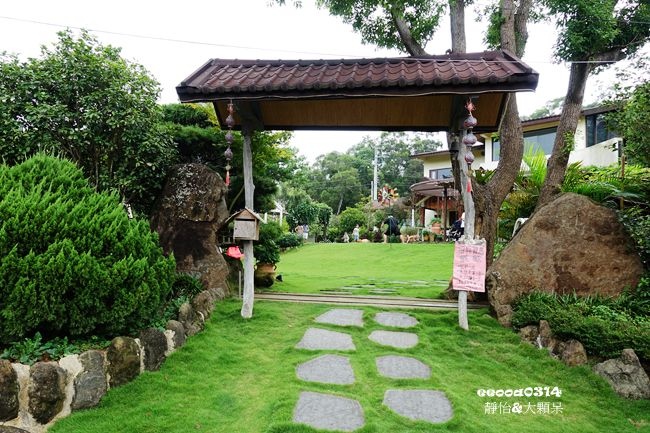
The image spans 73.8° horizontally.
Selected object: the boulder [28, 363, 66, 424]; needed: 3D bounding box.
[{"bbox_3d":[-1.937,1.238,3.030,0.320,0.460,0.360,0,0,14],"label":"boulder"}]

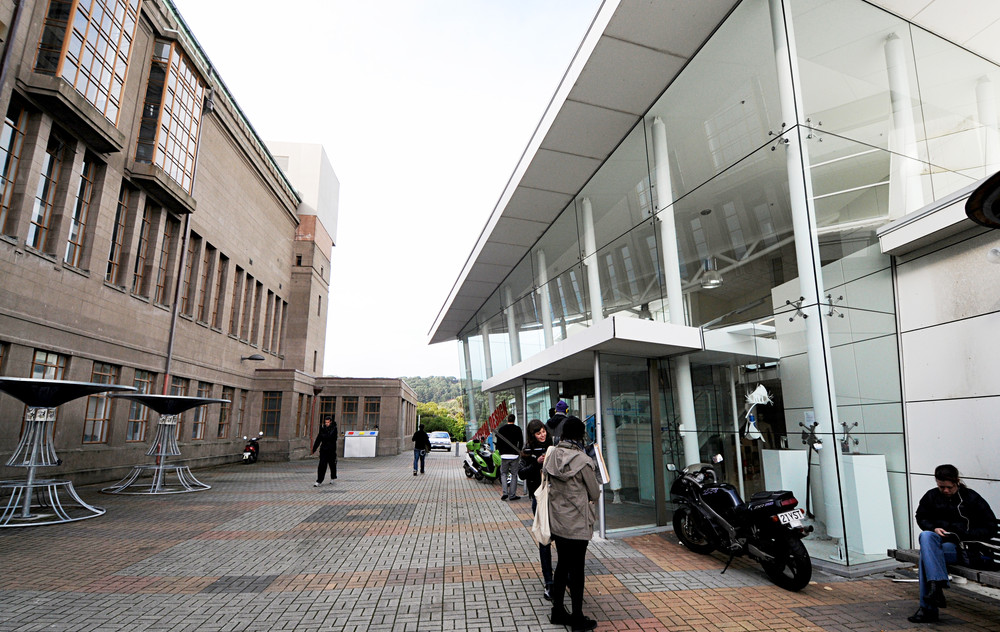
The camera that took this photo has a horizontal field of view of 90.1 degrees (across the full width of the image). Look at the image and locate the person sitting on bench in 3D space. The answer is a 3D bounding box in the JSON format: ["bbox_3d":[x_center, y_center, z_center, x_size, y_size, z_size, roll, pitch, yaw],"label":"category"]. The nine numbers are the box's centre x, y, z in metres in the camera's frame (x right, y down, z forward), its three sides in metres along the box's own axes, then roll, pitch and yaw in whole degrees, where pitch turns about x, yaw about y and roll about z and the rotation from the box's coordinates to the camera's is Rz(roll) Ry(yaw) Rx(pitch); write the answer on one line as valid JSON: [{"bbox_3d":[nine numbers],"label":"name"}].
[{"bbox_3d":[3.695,1.889,4.193,0.770,1.210,0.560,3,-13,-15],"label":"person sitting on bench"}]

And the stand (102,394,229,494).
[{"bbox_3d":[-8.914,3.388,13.291,2.700,2.340,2.700,1,-13,-6],"label":"stand"}]

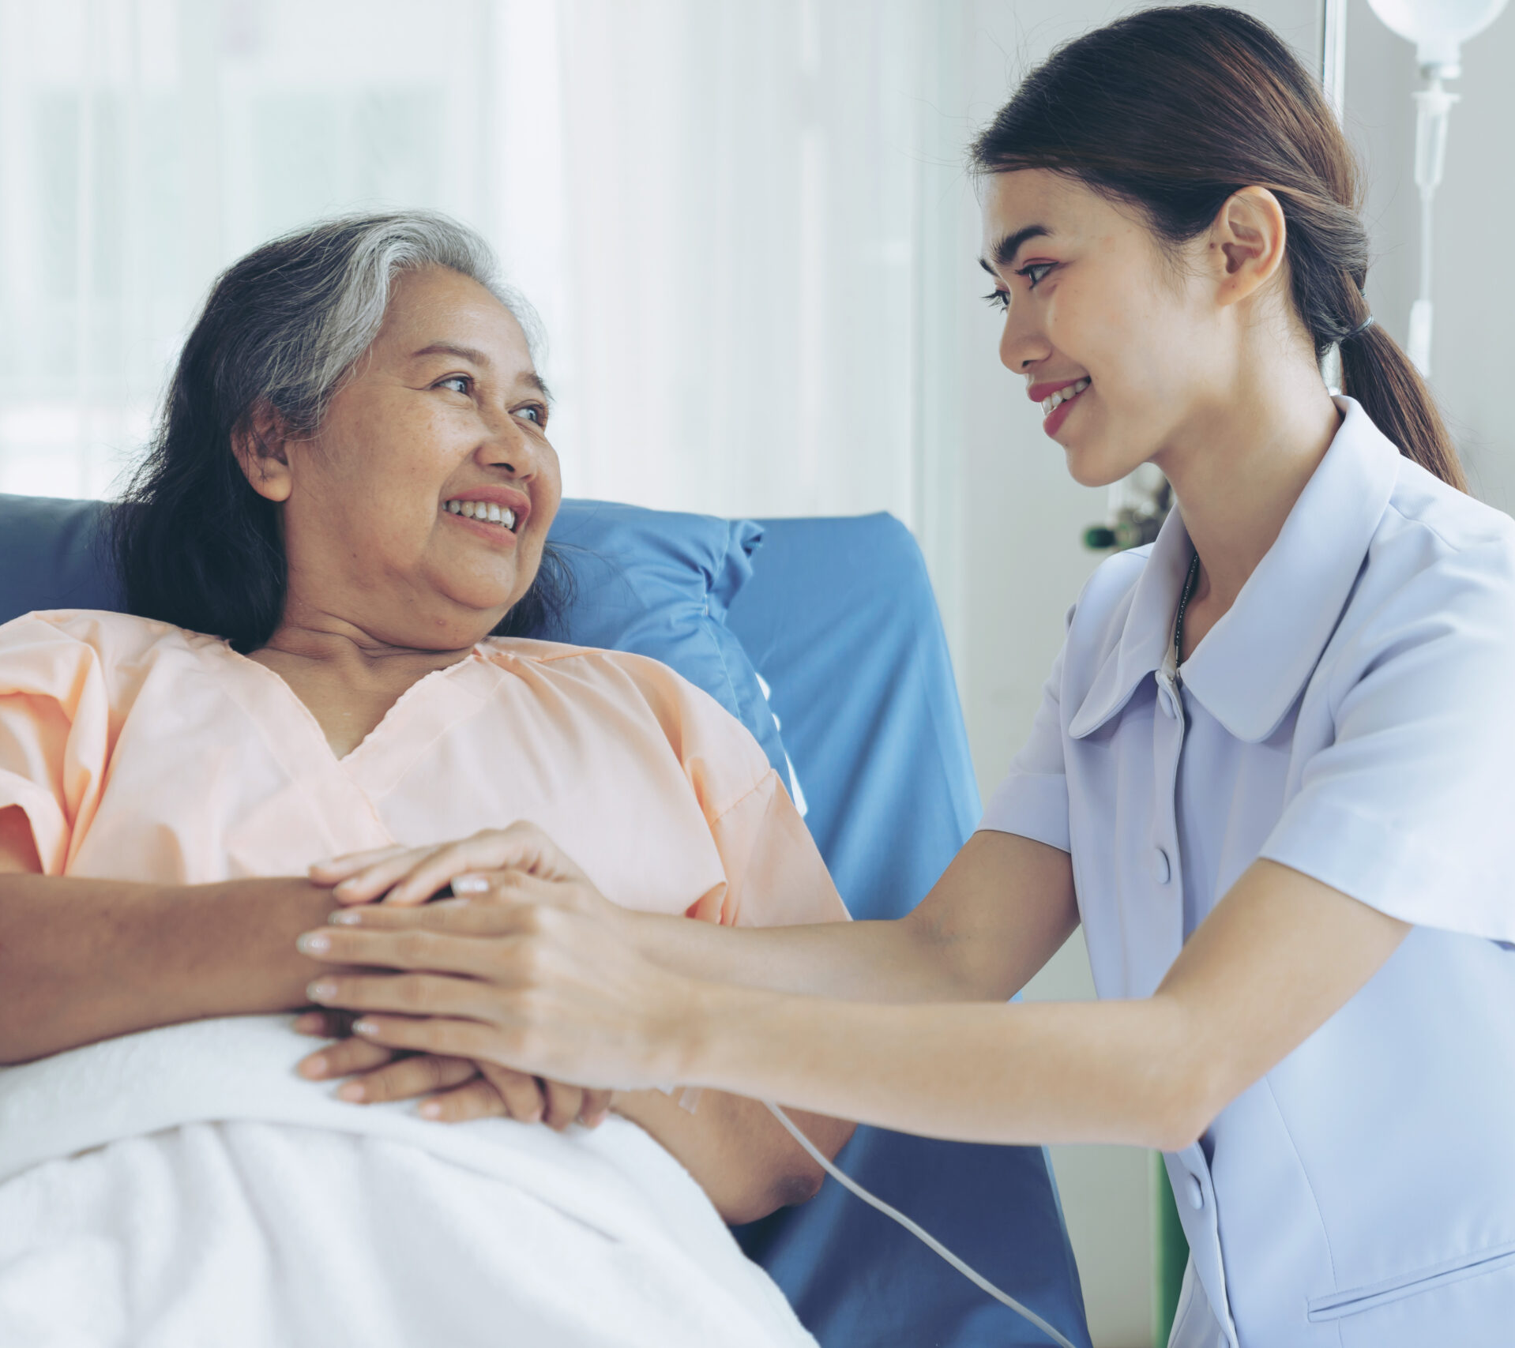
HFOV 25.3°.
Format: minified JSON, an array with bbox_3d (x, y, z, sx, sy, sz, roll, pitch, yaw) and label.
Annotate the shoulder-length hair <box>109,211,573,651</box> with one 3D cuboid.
[{"bbox_3d":[-0.224,-0.129,1.800,0.225,0.250,0.215,-4,-12,36],"label":"shoulder-length hair"}]

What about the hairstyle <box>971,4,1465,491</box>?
[{"bbox_3d":[0.230,-0.211,1.690,0.235,0.260,0.175,-9,-4,-20],"label":"hairstyle"}]

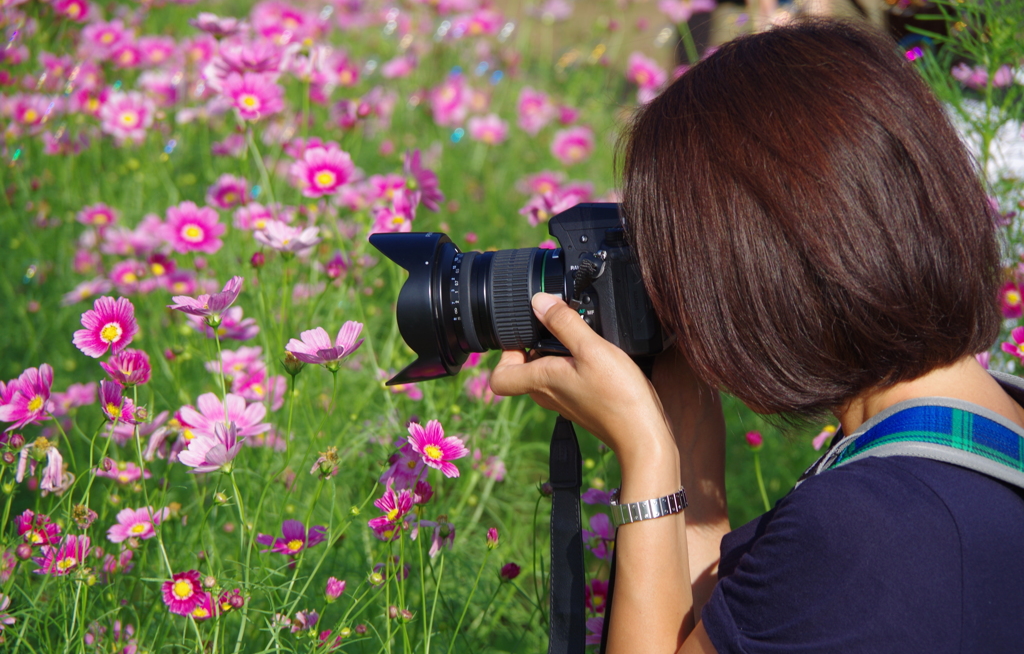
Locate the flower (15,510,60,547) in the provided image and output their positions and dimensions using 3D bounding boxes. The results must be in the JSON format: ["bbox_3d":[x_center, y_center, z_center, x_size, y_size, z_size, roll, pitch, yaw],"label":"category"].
[{"bbox_3d":[-0.326,0.139,3.950,0.031,0.015,0.028,-1,53,-4],"label":"flower"}]

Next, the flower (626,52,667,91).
[{"bbox_3d":[0.145,-0.276,6.200,0.041,0.041,0.020,-3,-23,-20],"label":"flower"}]

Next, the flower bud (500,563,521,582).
[{"bbox_3d":[-0.001,0.182,4.250,0.013,0.015,0.013,25,7,0],"label":"flower bud"}]

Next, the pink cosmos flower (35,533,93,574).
[{"bbox_3d":[-0.291,0.148,3.720,0.038,0.018,0.036,0,35,0],"label":"pink cosmos flower"}]

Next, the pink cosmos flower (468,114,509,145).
[{"bbox_3d":[-0.025,-0.214,6.200,0.041,0.018,0.038,0,41,0],"label":"pink cosmos flower"}]

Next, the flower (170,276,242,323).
[{"bbox_3d":[-0.221,-0.018,4.150,0.053,0.024,0.051,-21,3,0],"label":"flower"}]

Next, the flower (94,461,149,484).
[{"bbox_3d":[-0.274,0.103,4.020,0.040,0.016,0.038,0,22,0],"label":"flower"}]

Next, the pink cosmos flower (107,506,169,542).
[{"bbox_3d":[-0.274,0.145,4.200,0.046,0.018,0.038,1,43,5],"label":"pink cosmos flower"}]

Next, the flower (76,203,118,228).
[{"bbox_3d":[-0.398,-0.107,5.500,0.039,0.014,0.038,0,37,0],"label":"flower"}]

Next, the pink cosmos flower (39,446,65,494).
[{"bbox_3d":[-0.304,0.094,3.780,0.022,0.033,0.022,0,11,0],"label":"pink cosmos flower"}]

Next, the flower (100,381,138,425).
[{"bbox_3d":[-0.257,0.050,3.760,0.027,0.026,0.025,1,28,-30],"label":"flower"}]

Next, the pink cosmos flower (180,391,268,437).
[{"bbox_3d":[-0.194,0.061,3.880,0.062,0.022,0.058,0,29,0],"label":"pink cosmos flower"}]

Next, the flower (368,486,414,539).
[{"bbox_3d":[-0.084,0.129,4.000,0.034,0.037,0.018,6,-20,35],"label":"flower"}]

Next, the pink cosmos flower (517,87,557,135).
[{"bbox_3d":[0.027,-0.238,6.300,0.041,0.048,0.018,3,-11,15],"label":"pink cosmos flower"}]

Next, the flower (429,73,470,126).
[{"bbox_3d":[-0.074,-0.269,6.800,0.046,0.052,0.020,1,-17,13],"label":"flower"}]

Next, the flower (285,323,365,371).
[{"bbox_3d":[-0.134,0.015,4.100,0.056,0.027,0.053,-15,9,0],"label":"flower"}]

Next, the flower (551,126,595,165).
[{"bbox_3d":[0.072,-0.215,6.800,0.047,0.043,0.020,0,-24,0],"label":"flower"}]

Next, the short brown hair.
[{"bbox_3d":[0.194,-0.072,3.720,0.235,0.255,0.195,-8,5,10],"label":"short brown hair"}]

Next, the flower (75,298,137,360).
[{"bbox_3d":[-0.292,0.000,4.120,0.047,0.045,0.016,1,-14,6],"label":"flower"}]

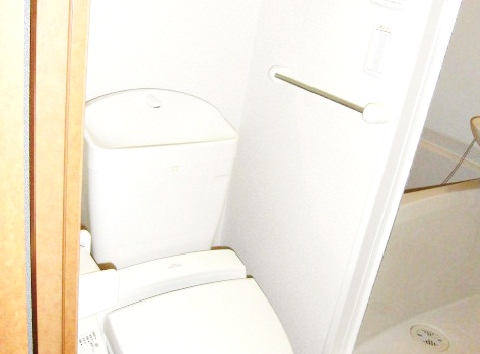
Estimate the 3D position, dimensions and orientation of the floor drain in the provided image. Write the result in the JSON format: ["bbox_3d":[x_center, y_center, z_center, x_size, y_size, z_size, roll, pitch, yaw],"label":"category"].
[{"bbox_3d":[0.697,0.593,1.766,0.145,0.015,0.145,-7,27,-35],"label":"floor drain"}]

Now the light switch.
[{"bbox_3d":[0.338,-0.301,1.162,0.012,0.115,0.064,-7,27,-35],"label":"light switch"}]

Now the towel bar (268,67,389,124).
[{"bbox_3d":[0.220,-0.229,1.299,0.060,0.052,0.422,-7,27,-35],"label":"towel bar"}]

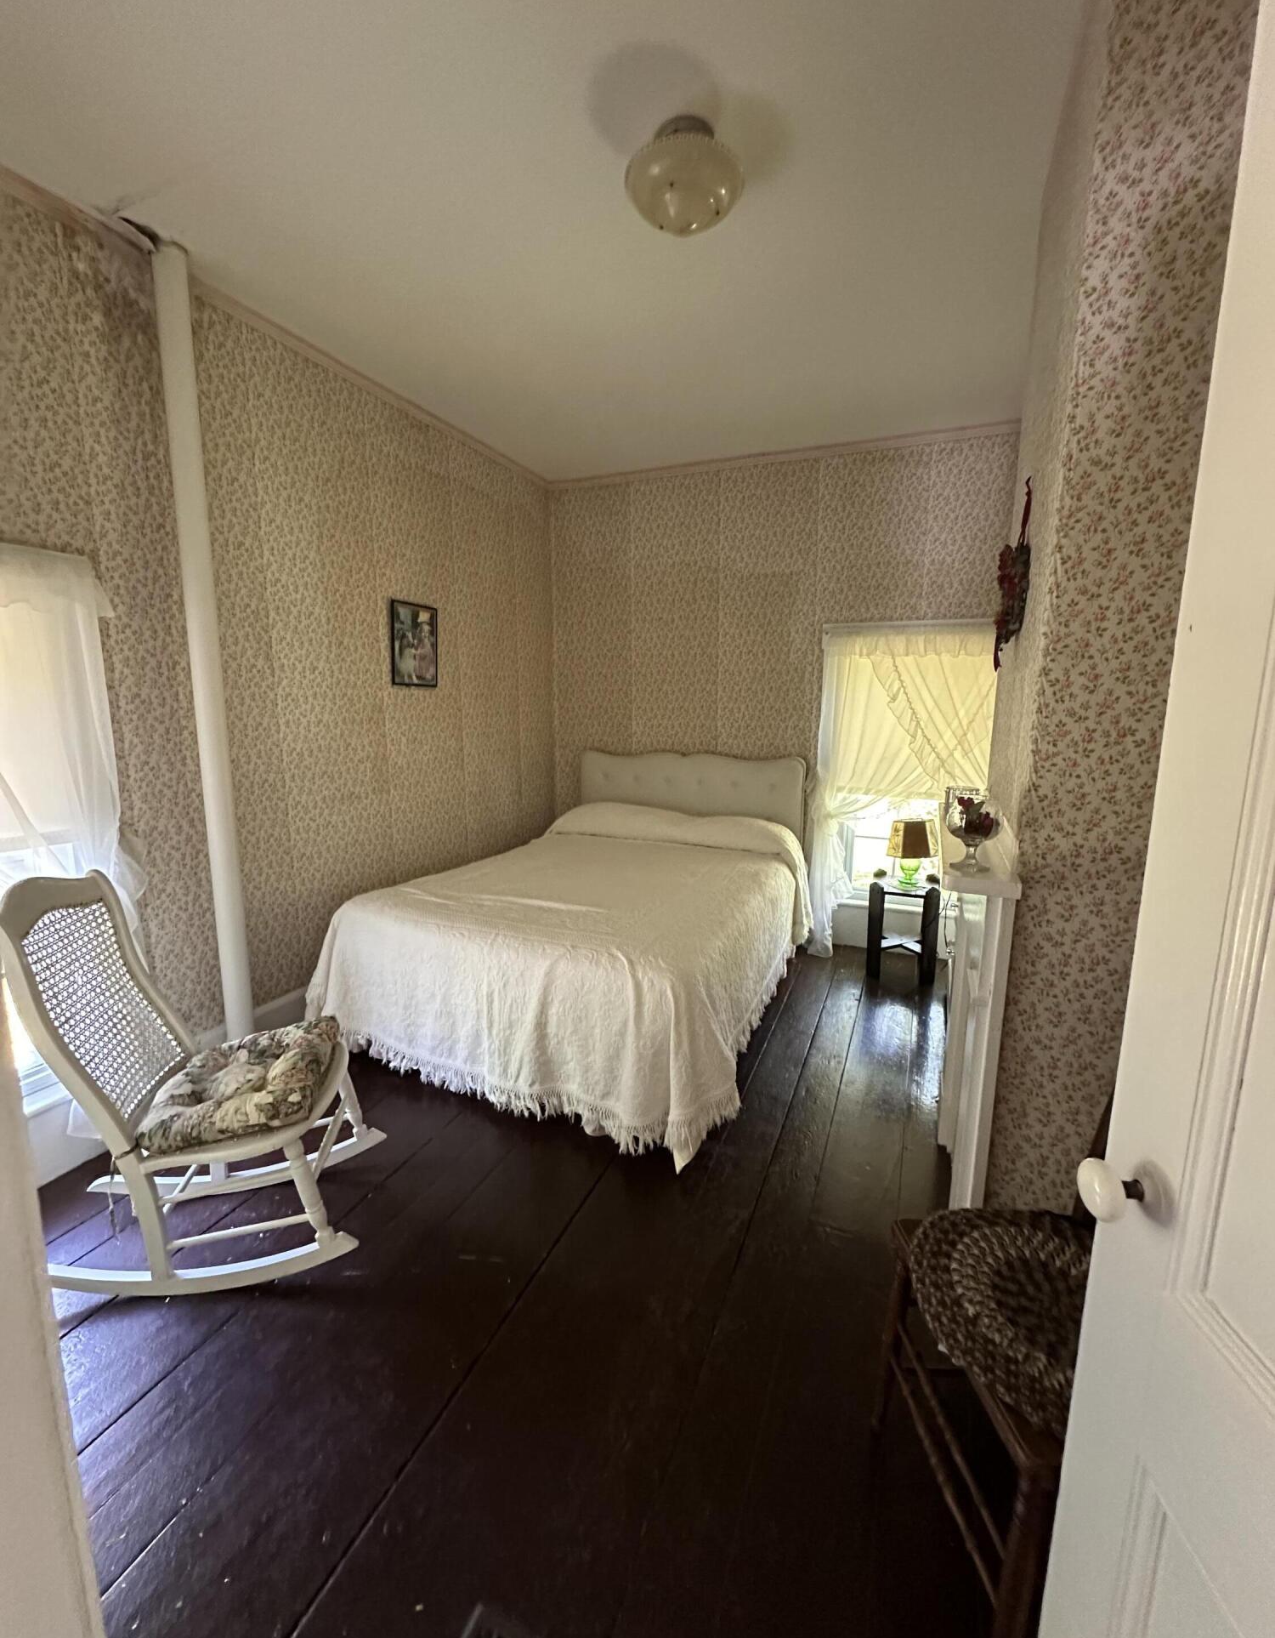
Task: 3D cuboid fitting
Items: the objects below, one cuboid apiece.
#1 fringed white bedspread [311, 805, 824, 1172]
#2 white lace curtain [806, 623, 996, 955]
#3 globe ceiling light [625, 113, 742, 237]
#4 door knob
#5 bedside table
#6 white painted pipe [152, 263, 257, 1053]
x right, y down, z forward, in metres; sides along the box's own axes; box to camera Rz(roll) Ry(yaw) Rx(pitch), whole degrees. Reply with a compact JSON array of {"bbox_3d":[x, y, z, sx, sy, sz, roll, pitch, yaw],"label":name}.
[{"bbox_3d":[-0.140,0.449,3.195,1.663,0.766,2.077,4,11,22],"label":"fringed white bedspread"},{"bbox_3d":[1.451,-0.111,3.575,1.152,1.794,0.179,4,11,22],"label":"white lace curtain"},{"bbox_3d":[0.118,-1.529,1.681,0.283,0.168,0.283,0,10,0],"label":"globe ceiling light"},{"bbox_3d":[0.475,0.370,0.686,0.059,0.057,0.057,1,10,5],"label":"door knob"},{"bbox_3d":[1.365,0.546,3.547,0.338,0.506,0.345,4,11,22],"label":"bedside table"},{"bbox_3d":[-1.387,-0.361,2.252,0.086,2.688,0.086,4,11,22],"label":"white painted pipe"}]

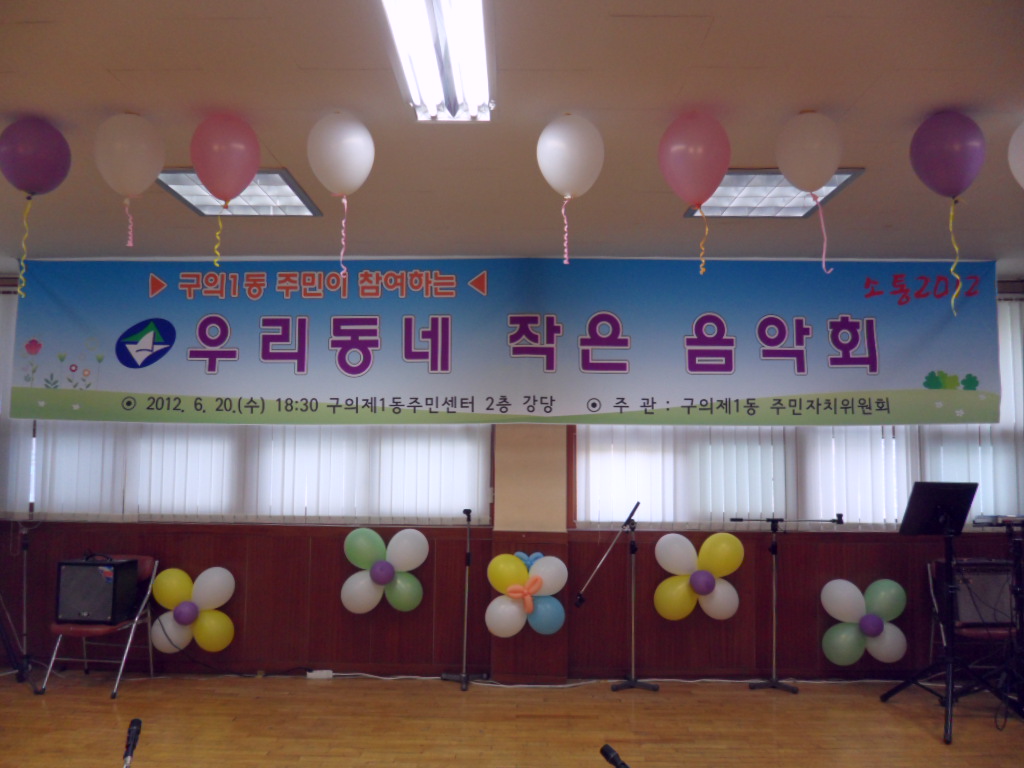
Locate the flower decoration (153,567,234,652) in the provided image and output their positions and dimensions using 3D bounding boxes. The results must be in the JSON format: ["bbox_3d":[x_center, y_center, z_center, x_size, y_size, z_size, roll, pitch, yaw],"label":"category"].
[{"bbox_3d":[-2.046,1.447,5.129,0.554,0.539,0.290,0,-6,1],"label":"flower decoration"}]

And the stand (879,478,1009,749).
[{"bbox_3d":[2.314,1.109,4.115,0.566,1.198,0.720,0,-5,1],"label":"stand"}]

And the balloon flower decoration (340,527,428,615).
[{"bbox_3d":[-0.745,1.093,4.676,0.522,0.483,0.270,0,-5,1],"label":"balloon flower decoration"}]

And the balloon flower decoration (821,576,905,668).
[{"bbox_3d":[2.236,1.516,5.082,0.545,0.546,0.290,0,-6,1],"label":"balloon flower decoration"}]

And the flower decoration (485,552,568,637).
[{"bbox_3d":[0.090,1.309,4.972,0.523,0.512,0.290,0,-6,1],"label":"flower decoration"}]

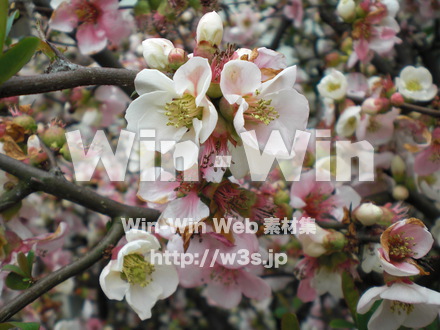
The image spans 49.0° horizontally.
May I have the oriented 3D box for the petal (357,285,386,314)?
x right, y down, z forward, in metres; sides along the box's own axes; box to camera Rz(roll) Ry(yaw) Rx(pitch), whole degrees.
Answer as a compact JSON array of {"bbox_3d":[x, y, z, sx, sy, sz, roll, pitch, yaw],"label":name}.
[{"bbox_3d":[0.088,0.078,0.280,0.020,0.007,0.016,-42,12,-15],"label":"petal"}]

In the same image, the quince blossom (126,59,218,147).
[{"bbox_3d":[-0.025,-0.033,0.250,0.044,0.046,0.023,5,14,27],"label":"quince blossom"}]

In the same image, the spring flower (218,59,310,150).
[{"bbox_3d":[0.023,-0.032,0.250,0.042,0.046,0.023,-5,9,-27],"label":"spring flower"}]

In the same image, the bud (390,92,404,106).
[{"bbox_3d":[0.131,-0.048,0.355,0.010,0.010,0.010,-12,9,-1],"label":"bud"}]

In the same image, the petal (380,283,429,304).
[{"bbox_3d":[0.106,0.074,0.277,0.025,0.007,0.018,-2,37,-2],"label":"petal"}]

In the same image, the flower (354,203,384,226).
[{"bbox_3d":[0.096,0.032,0.310,0.019,0.015,0.015,6,-12,-12],"label":"flower"}]

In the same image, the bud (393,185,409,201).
[{"bbox_3d":[0.142,0.022,0.380,0.013,0.013,0.013,3,15,11],"label":"bud"}]

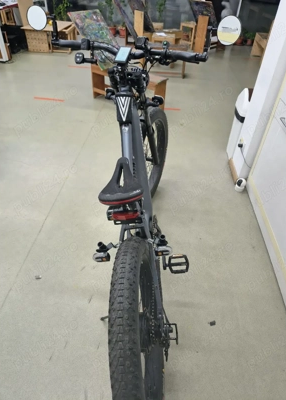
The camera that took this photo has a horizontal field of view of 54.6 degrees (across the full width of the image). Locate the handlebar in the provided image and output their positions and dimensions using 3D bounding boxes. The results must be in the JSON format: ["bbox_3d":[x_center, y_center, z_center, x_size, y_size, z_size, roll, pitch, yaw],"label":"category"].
[{"bbox_3d":[-0.076,-0.673,1.247,0.735,0.080,0.125,14,42,16],"label":"handlebar"}]

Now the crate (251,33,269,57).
[{"bbox_3d":[2.352,-2.856,5.234,0.420,0.410,0.520,3,41,0],"label":"crate"}]

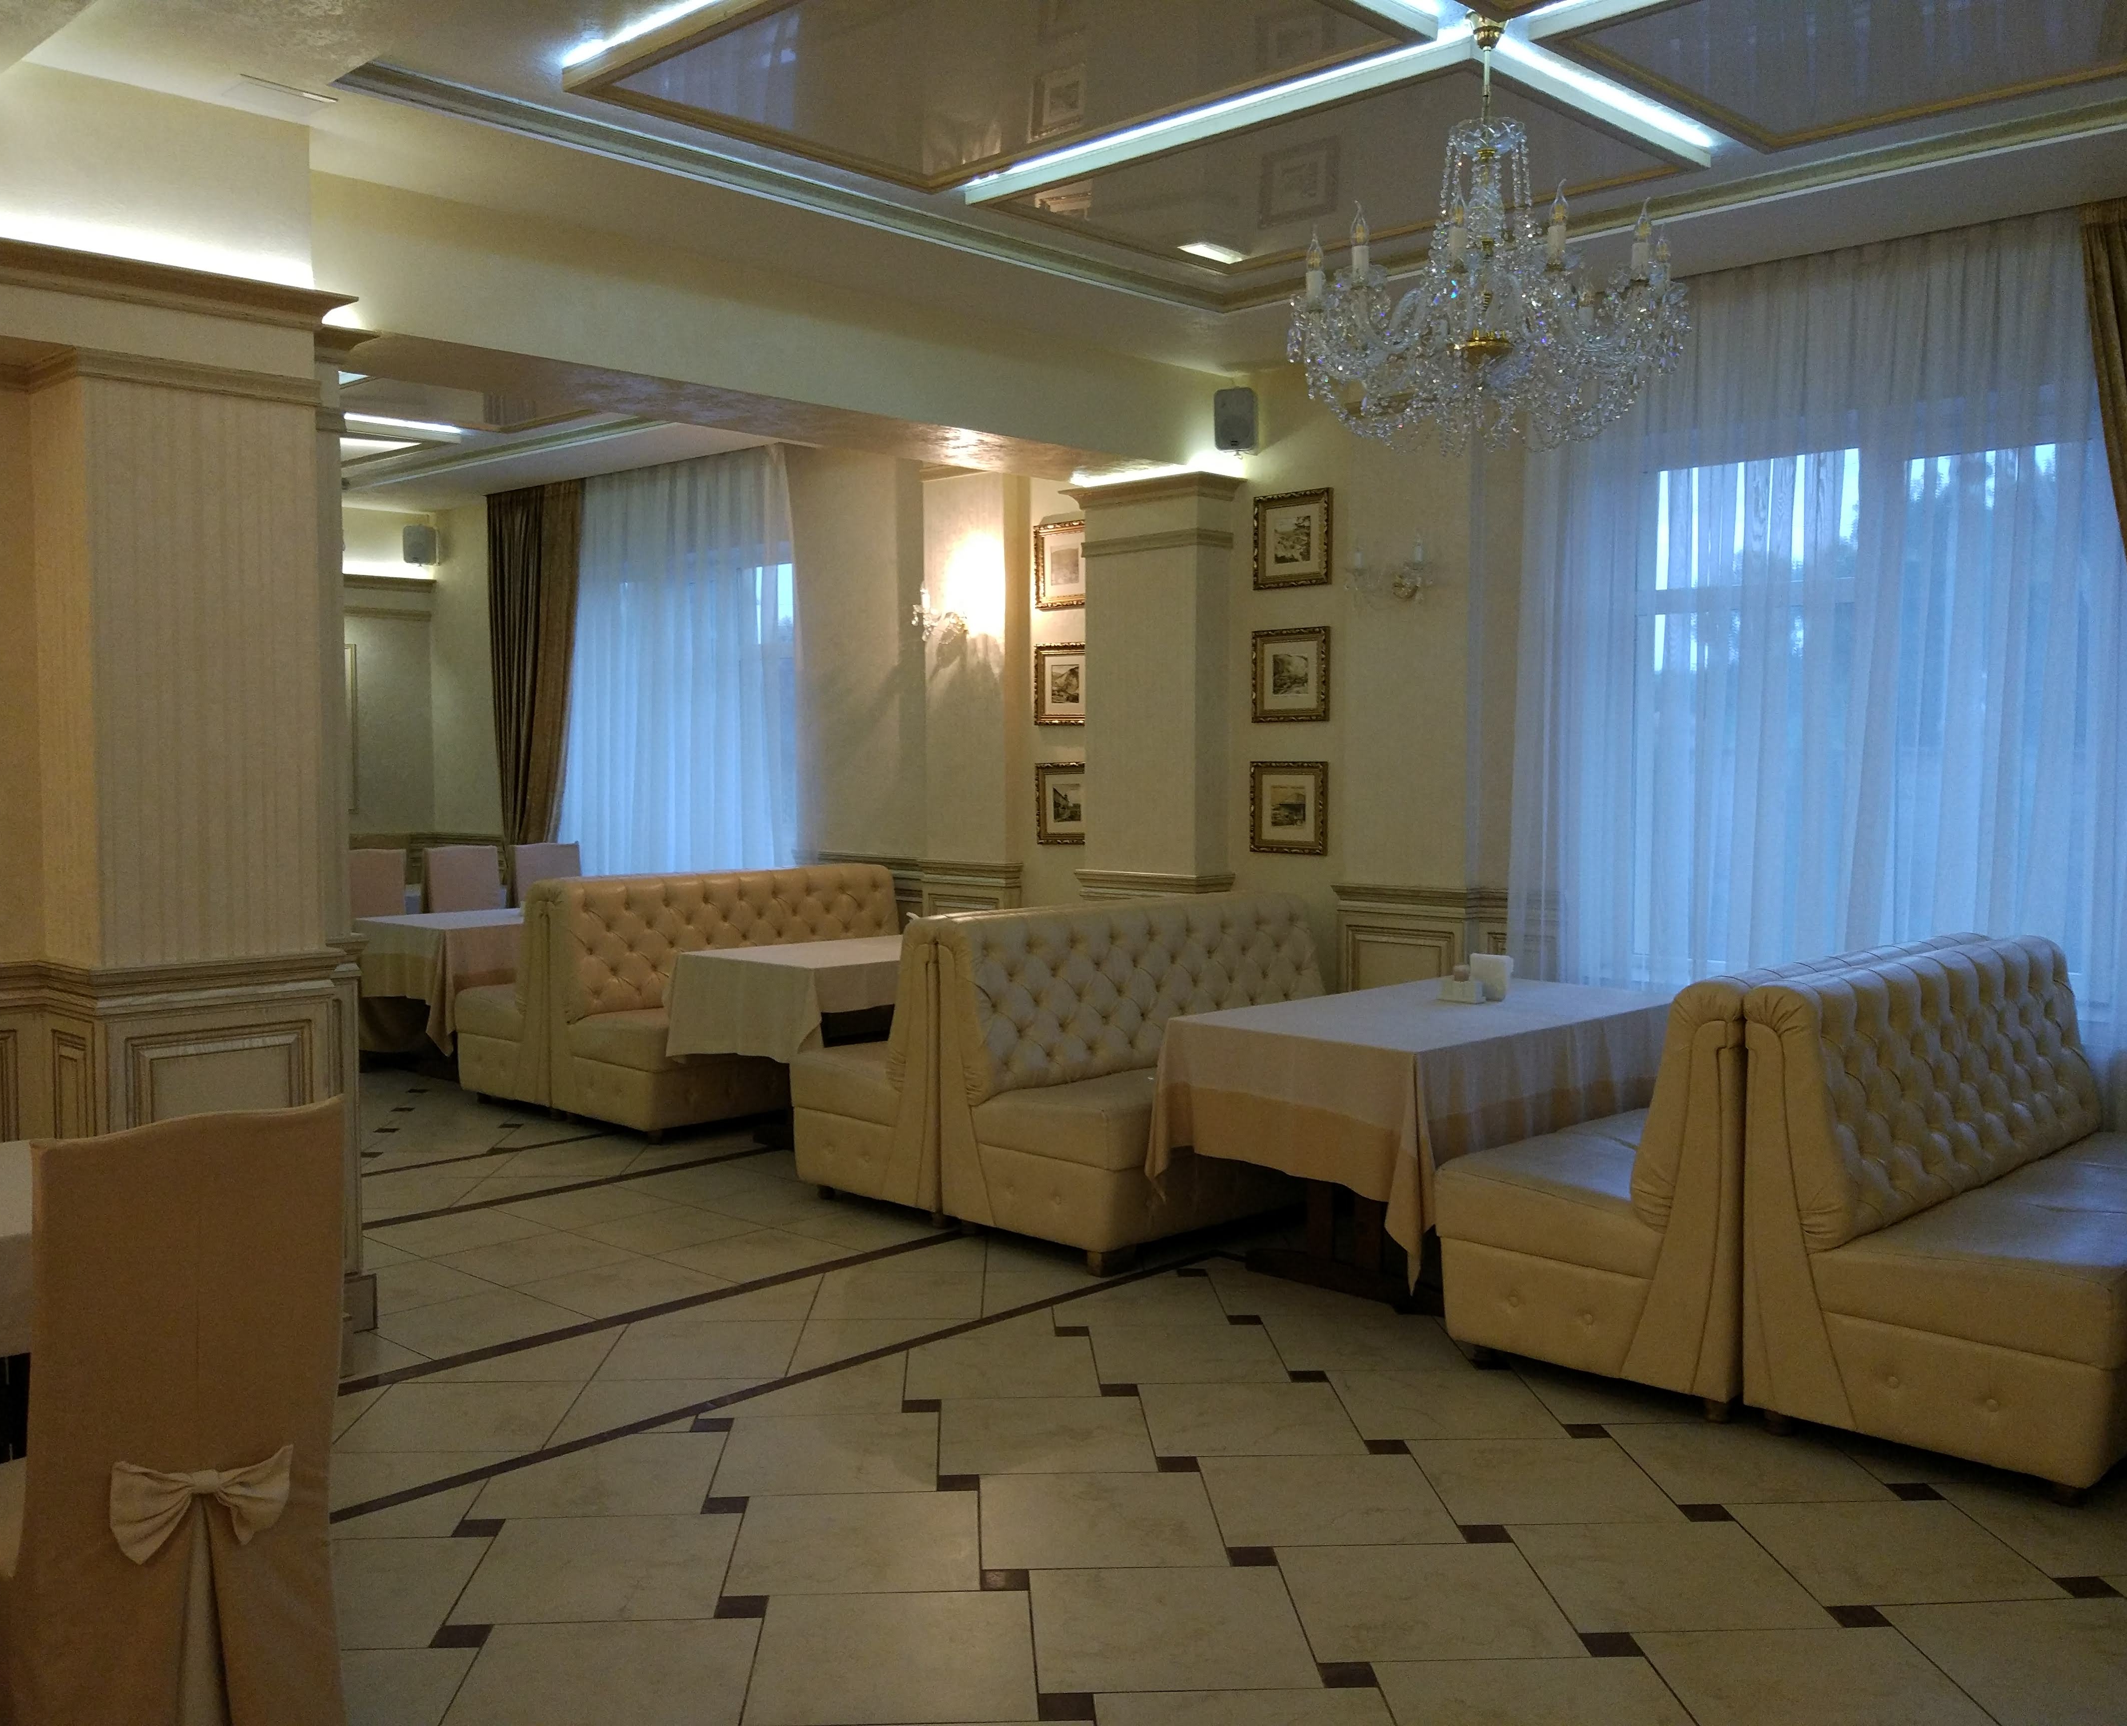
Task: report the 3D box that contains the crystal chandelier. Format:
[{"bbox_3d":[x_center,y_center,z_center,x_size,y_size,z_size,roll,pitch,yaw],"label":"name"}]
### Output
[{"bbox_3d":[0.892,-1.337,3.934,0.857,0.875,0.857,3,4,43],"label":"crystal chandelier"}]

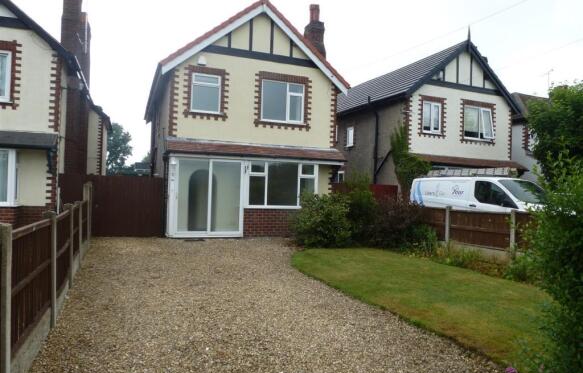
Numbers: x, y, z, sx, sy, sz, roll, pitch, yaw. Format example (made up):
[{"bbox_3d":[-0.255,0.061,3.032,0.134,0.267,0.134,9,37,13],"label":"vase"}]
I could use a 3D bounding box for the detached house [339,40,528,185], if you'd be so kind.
[{"bbox_3d":[5.789,-2.251,20.783,6.600,8.200,9.000,2,-1,-23],"label":"detached house"}]

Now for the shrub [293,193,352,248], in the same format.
[{"bbox_3d":[0.855,0.892,11.150,1.500,1.420,1.350,2,-1,-23],"label":"shrub"}]

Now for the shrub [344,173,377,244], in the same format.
[{"bbox_3d":[1.973,0.624,11.900,1.150,2.030,1.100,1,-1,0],"label":"shrub"}]

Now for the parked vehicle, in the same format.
[{"bbox_3d":[6.175,0.749,12.699,2.050,2.000,5.000,2,-1,-23],"label":"parked vehicle"}]

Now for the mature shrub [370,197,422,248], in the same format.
[{"bbox_3d":[2.895,1.002,11.250,1.350,1.300,1.250,2,-1,-23],"label":"mature shrub"}]

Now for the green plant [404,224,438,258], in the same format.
[{"bbox_3d":[3.137,1.277,9.750,0.750,0.720,0.700,2,-1,-23],"label":"green plant"}]

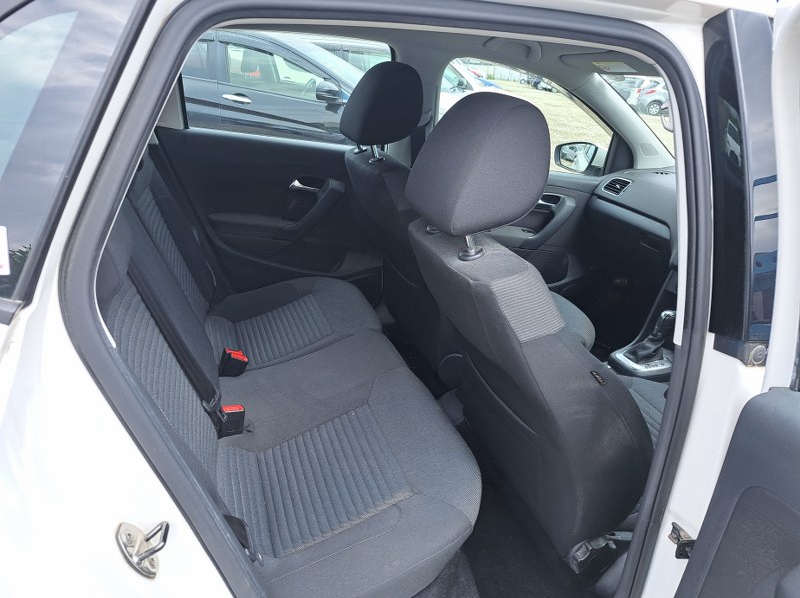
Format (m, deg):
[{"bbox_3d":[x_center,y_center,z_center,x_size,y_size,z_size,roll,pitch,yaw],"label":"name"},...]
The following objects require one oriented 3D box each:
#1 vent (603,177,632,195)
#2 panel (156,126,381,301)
[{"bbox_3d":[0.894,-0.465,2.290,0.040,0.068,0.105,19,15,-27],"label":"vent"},{"bbox_3d":[-0.412,-0.265,1.975,0.770,0.670,0.100,-5,24,-19],"label":"panel"}]

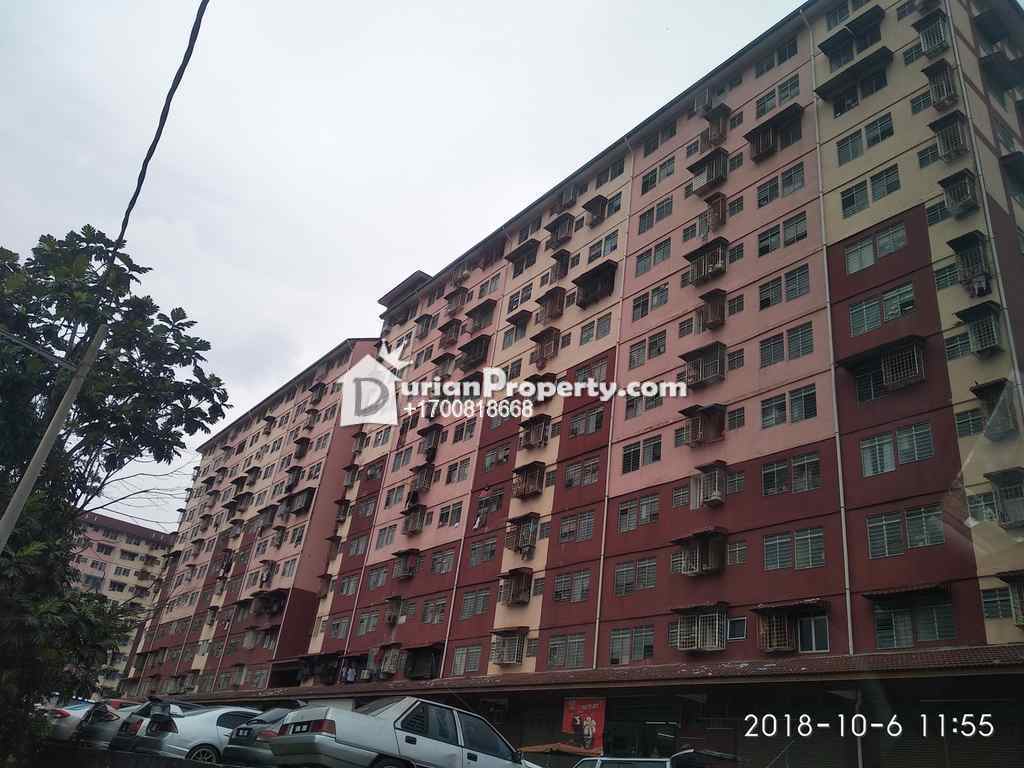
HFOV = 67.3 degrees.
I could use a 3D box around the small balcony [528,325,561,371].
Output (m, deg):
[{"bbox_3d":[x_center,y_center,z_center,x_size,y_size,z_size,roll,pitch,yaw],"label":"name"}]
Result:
[{"bbox_3d":[1.772,-2.030,44.312,0.630,1.897,2.062,25,-32,-29],"label":"small balcony"}]

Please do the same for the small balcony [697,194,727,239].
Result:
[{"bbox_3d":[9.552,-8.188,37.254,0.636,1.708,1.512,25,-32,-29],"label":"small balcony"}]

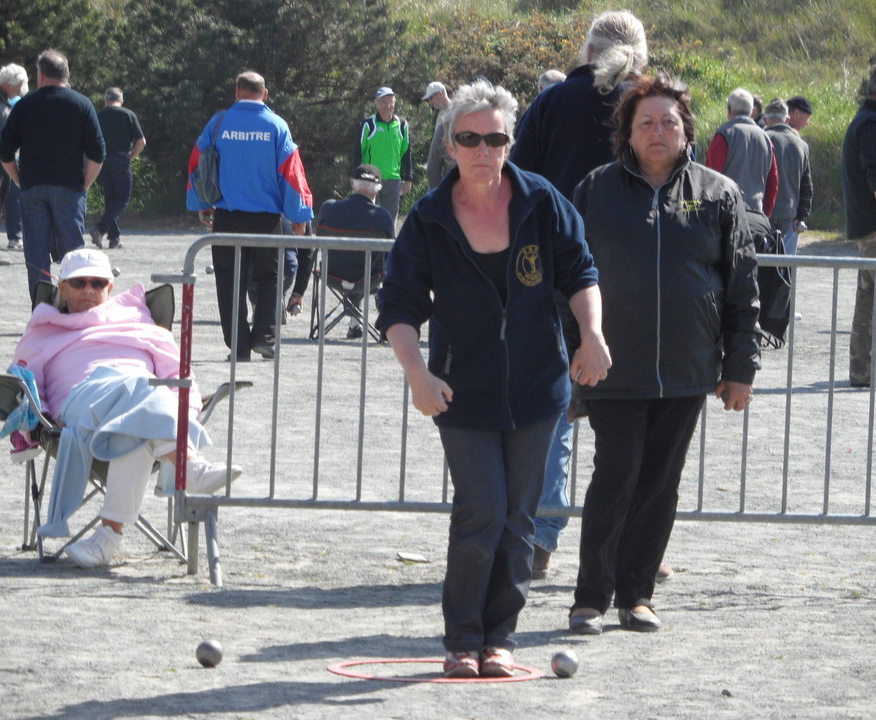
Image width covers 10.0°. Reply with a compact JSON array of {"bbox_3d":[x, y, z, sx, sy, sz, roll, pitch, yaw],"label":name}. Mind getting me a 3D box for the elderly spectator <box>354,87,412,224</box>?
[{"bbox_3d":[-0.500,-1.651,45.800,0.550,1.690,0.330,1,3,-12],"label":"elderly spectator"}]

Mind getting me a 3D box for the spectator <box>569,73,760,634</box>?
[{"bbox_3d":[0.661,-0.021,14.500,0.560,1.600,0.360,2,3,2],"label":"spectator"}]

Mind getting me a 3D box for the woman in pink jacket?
[{"bbox_3d":[-1.030,0.153,16.450,0.720,1.020,0.880,1,3,-6],"label":"woman in pink jacket"}]

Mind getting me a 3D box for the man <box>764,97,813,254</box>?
[{"bbox_3d":[2.662,-1.192,38.800,0.560,1.660,0.360,2,3,3],"label":"man"}]

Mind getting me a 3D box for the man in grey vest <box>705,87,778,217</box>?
[{"bbox_3d":[2.189,-1.098,36.000,0.550,1.720,0.360,1,3,-21],"label":"man in grey vest"}]

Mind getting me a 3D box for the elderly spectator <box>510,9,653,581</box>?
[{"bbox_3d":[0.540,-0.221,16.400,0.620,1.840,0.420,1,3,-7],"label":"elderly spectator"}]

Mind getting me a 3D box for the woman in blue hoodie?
[{"bbox_3d":[0.152,0.040,13.400,0.630,1.590,0.450,1,3,-2],"label":"woman in blue hoodie"}]

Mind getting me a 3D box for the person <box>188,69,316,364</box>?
[{"bbox_3d":[-1.137,-0.871,30.100,0.740,1.750,0.500,1,3,3],"label":"person"}]

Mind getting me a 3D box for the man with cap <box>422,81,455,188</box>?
[{"bbox_3d":[0.038,-1.492,42.500,0.420,1.730,0.500,1,3,-6],"label":"man with cap"}]

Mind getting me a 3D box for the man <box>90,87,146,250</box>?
[{"bbox_3d":[-3.349,-2.032,52.000,0.570,1.660,0.480,3,3,24],"label":"man"}]

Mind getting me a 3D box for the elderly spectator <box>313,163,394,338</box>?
[{"bbox_3d":[-0.560,-0.741,33.500,0.540,1.190,0.770,2,3,9],"label":"elderly spectator"}]

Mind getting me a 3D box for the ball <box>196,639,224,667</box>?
[{"bbox_3d":[-0.613,0.791,13.420,0.072,0.072,0.072,1,3,0],"label":"ball"}]

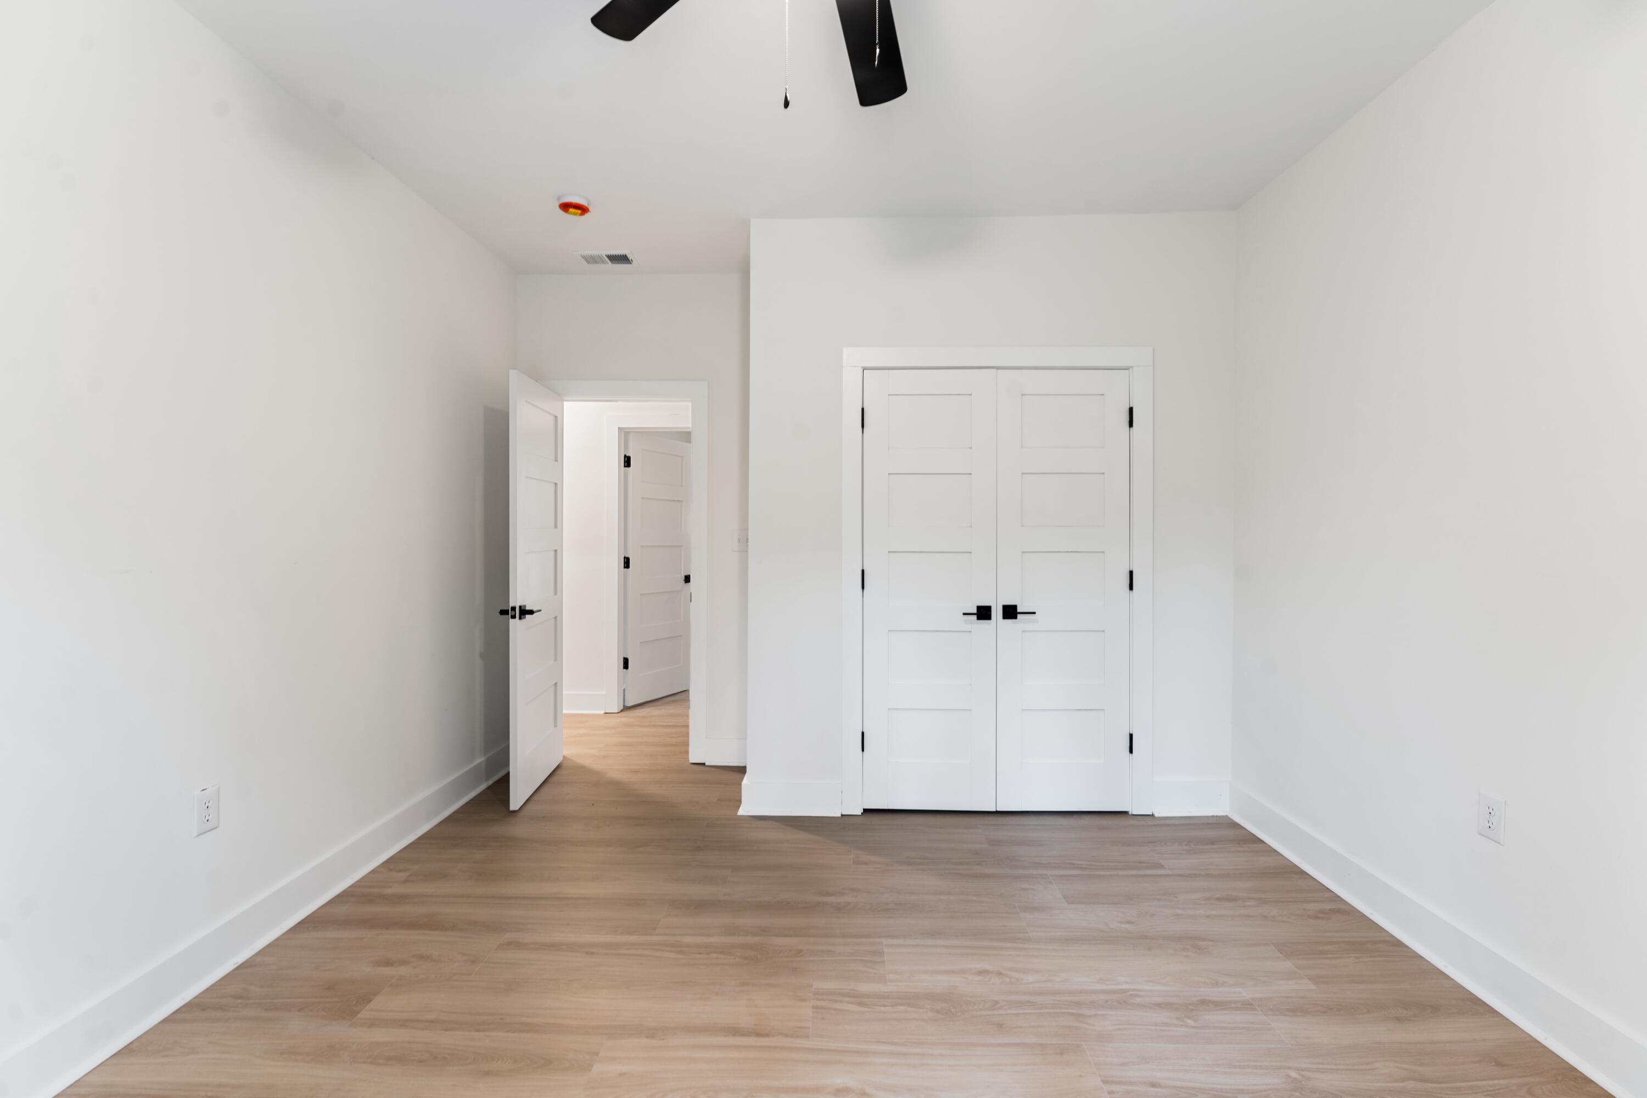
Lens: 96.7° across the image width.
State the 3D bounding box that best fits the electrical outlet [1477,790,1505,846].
[{"bbox_3d":[1.857,0.749,2.039,0.008,0.121,0.078,0,1,1],"label":"electrical outlet"}]

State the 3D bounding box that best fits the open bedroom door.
[{"bbox_3d":[-1.460,0.187,3.758,0.043,2.032,0.762,0,1,-4],"label":"open bedroom door"}]

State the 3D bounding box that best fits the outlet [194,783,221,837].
[{"bbox_3d":[-1.790,0.759,2.131,0.008,0.121,0.078,0,1,1],"label":"outlet"}]

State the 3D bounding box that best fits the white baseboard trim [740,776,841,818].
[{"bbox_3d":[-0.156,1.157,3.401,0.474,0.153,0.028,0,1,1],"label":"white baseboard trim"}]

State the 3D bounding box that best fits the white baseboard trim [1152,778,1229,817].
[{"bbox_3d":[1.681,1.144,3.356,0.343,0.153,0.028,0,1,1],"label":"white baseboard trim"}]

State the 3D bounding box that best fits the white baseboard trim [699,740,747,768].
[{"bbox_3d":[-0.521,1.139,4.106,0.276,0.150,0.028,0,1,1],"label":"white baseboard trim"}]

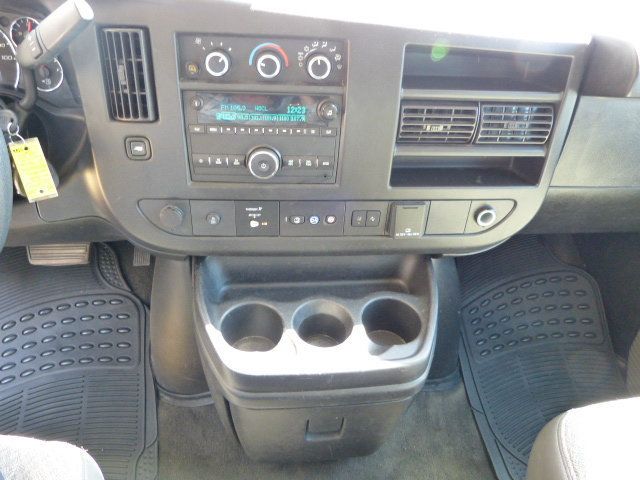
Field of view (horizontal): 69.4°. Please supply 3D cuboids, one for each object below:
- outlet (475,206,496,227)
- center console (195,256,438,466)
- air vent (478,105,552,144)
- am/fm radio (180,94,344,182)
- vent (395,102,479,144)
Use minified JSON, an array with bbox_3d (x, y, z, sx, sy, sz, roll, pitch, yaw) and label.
[{"bbox_3d":[0.227,-0.035,0.641,0.028,0.028,0.025,0,26,-6],"label":"outlet"},{"bbox_3d":[-0.006,0.186,0.727,0.335,0.305,0.190,0,40,-6],"label":"center console"},{"bbox_3d":[0.248,-0.154,0.606,0.100,0.048,0.032,0,26,-6],"label":"air vent"},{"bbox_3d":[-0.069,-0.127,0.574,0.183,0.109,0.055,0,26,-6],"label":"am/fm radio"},{"bbox_3d":[0.147,-0.152,0.596,0.100,0.048,0.032,0,26,-6],"label":"vent"}]

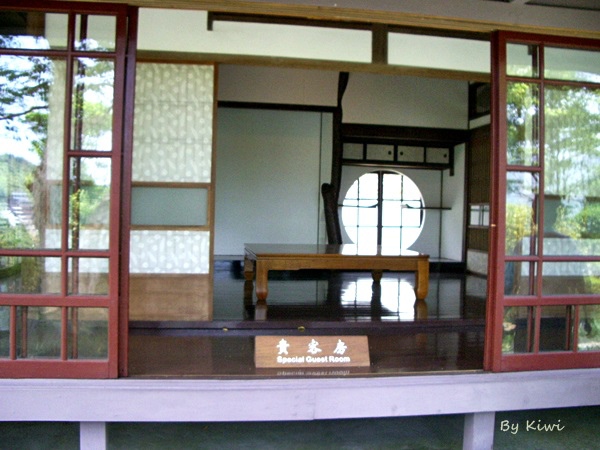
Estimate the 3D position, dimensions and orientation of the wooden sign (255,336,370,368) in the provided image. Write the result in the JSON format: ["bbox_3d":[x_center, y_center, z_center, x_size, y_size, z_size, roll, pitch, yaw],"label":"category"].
[{"bbox_3d":[0.069,0.693,3.352,0.630,0.155,0.133,1,1,-9],"label":"wooden sign"}]

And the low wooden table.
[{"bbox_3d":[0.258,0.433,5.938,1.507,0.387,1.546,1,1,-9],"label":"low wooden table"}]

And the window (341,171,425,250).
[{"bbox_3d":[1.168,-0.153,8.473,1.221,1.221,0.099,1,1,-9],"label":"window"}]

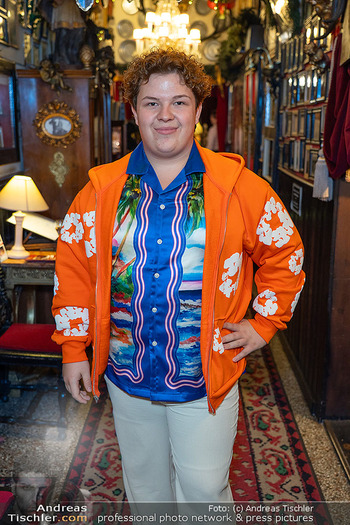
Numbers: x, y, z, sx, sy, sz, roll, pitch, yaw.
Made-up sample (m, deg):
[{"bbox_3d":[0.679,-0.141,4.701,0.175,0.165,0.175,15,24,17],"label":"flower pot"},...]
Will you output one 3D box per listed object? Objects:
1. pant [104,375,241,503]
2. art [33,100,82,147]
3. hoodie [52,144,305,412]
[{"bbox_3d":[-0.010,0.646,1.784,0.410,0.950,0.310,2,13,8],"label":"pant"},{"bbox_3d":[-0.800,-0.949,3.969,0.330,0.325,0.050,-1,13,-4],"label":"art"},{"bbox_3d":[0.010,0.026,1.625,0.690,0.710,0.360,2,13,8],"label":"hoodie"}]

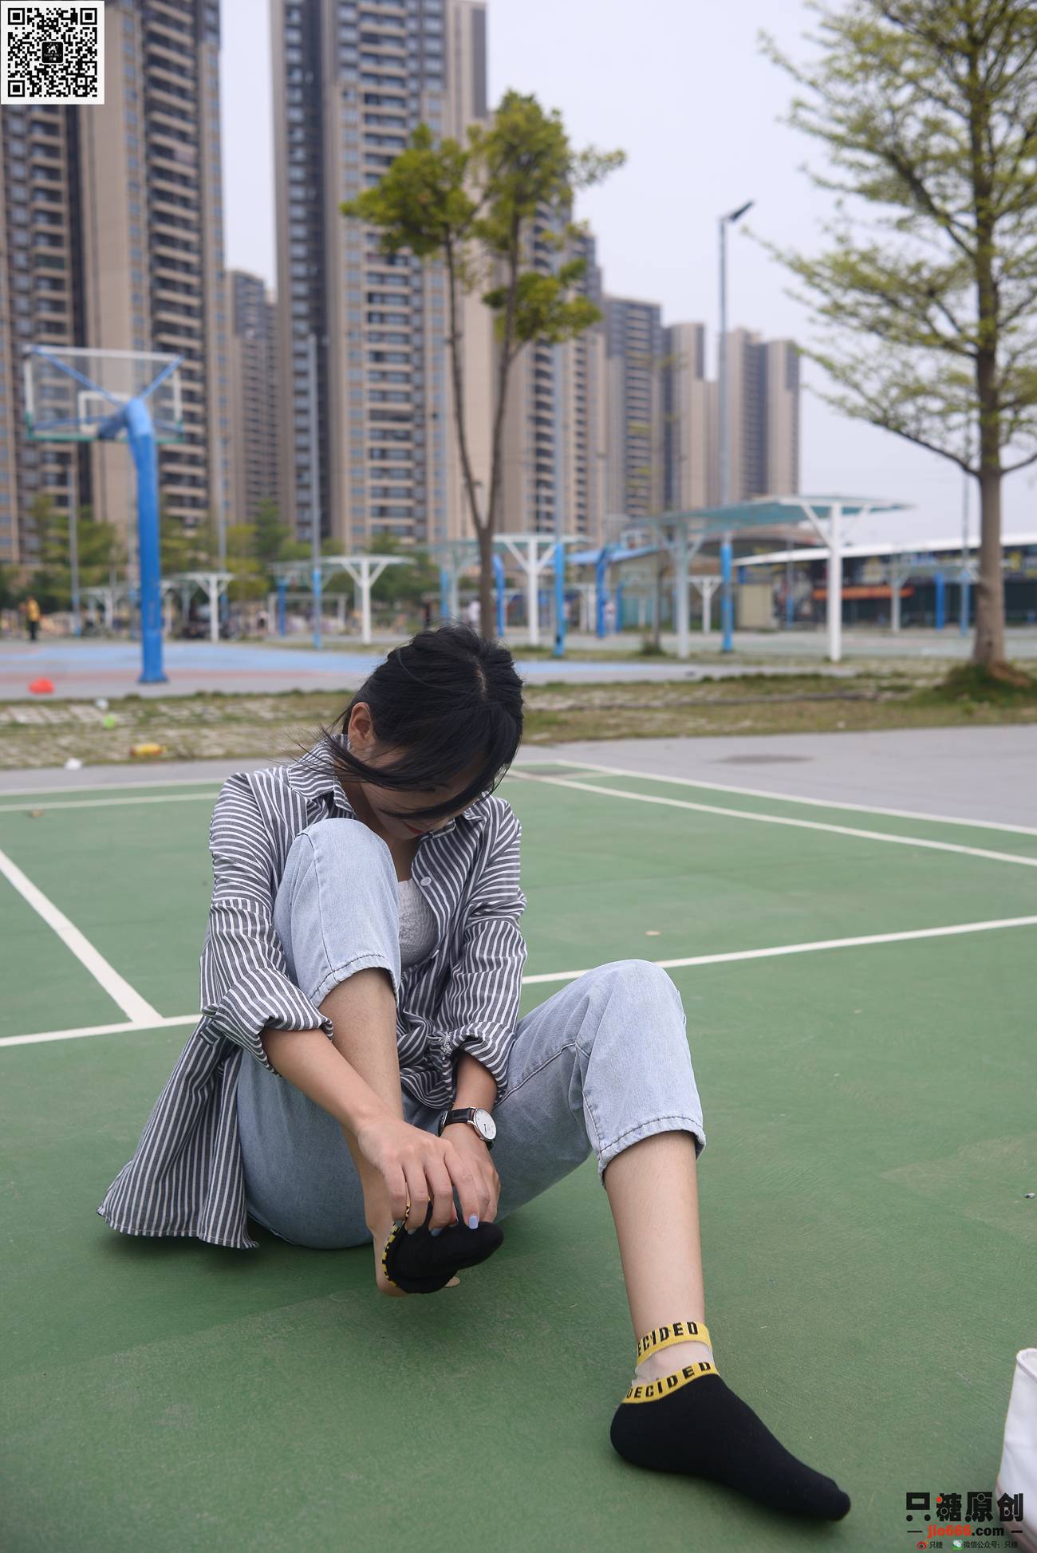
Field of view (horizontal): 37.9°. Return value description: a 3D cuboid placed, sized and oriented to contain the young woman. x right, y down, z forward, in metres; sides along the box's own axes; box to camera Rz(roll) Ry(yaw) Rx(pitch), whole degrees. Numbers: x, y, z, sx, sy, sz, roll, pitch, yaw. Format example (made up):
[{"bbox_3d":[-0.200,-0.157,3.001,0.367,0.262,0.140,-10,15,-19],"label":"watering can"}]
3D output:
[{"bbox_3d":[-0.140,0.218,1.605,0.630,0.760,0.910,-2,5,-15],"label":"young woman"}]

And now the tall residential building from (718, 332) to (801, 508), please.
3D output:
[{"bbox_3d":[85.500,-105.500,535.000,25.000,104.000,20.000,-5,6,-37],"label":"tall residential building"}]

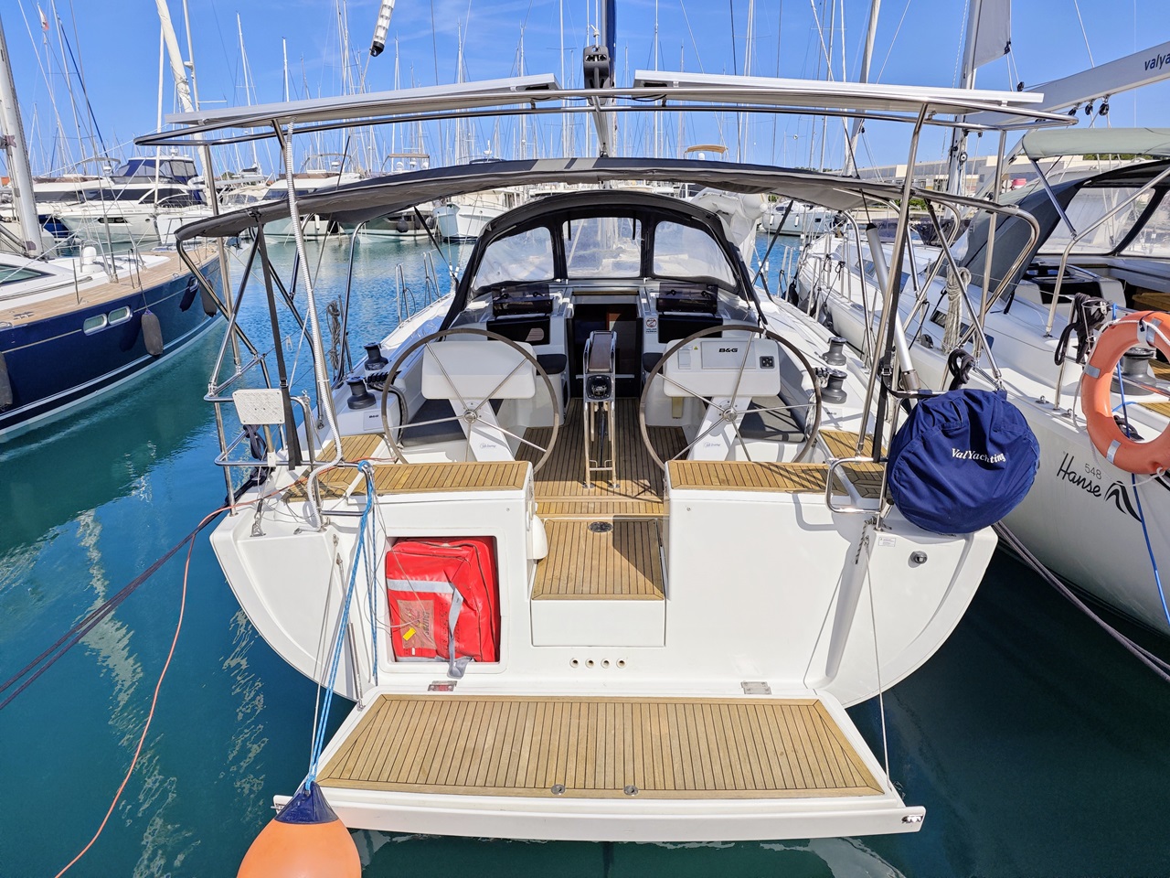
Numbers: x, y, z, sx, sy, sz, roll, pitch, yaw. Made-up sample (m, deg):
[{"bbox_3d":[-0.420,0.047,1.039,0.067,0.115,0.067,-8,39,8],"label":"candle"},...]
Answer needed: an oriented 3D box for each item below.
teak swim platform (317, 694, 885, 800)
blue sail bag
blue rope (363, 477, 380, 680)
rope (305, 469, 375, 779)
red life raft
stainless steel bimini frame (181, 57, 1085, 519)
[{"bbox_3d":[0.064,1.518,3.816,2.570,0.070,0.730,0,18,2],"label":"teak swim platform"},{"bbox_3d":[1.810,0.118,3.771,0.710,0.730,0.270,-3,18,-6],"label":"blue sail bag"},{"bbox_3d":[-1.109,0.749,4.067,0.055,1.200,0.050,0,18,2],"label":"blue rope"},{"bbox_3d":[-1.176,0.862,3.749,0.100,1.521,0.080,7,-11,0],"label":"rope"},{"bbox_3d":[-0.768,0.850,4.360,0.520,0.680,0.360,-1,18,0],"label":"red life raft"},{"bbox_3d":[0.077,-0.717,4.234,3.850,2.050,2.100,0,18,2],"label":"stainless steel bimini frame"}]

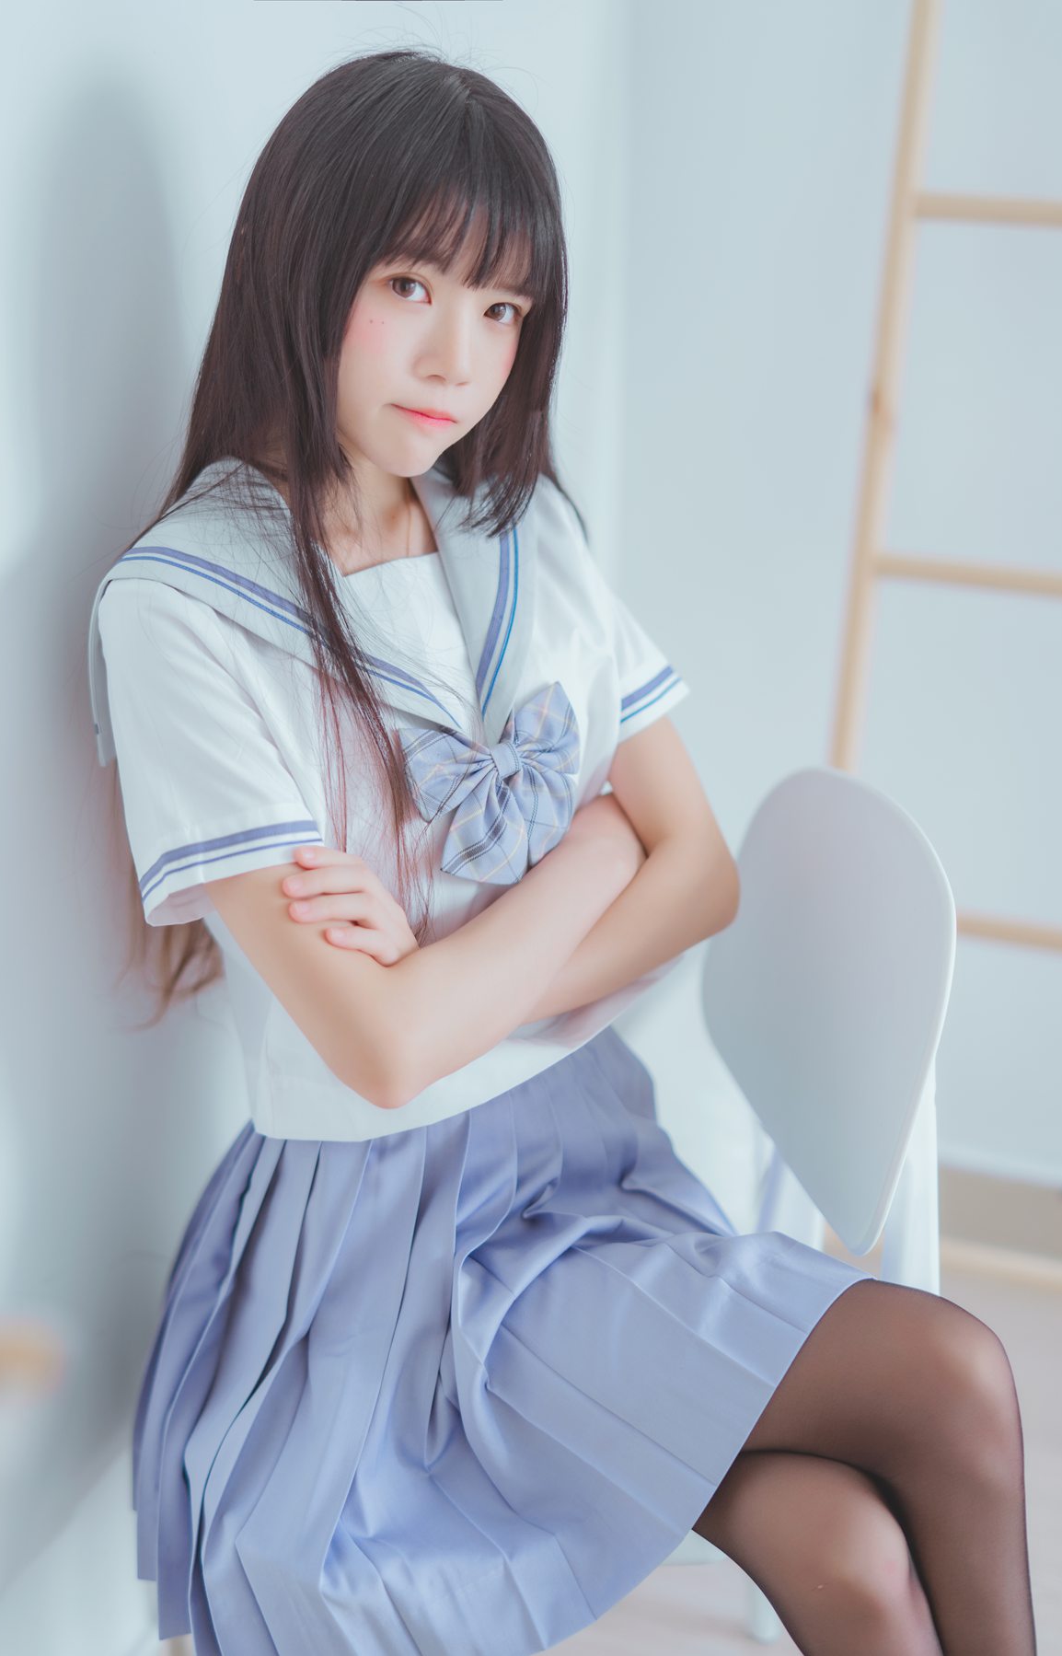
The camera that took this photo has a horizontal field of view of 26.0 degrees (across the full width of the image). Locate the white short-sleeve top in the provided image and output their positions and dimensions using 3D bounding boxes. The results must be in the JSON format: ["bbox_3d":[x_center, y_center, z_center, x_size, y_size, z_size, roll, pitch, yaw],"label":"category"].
[{"bbox_3d":[-0.080,-0.011,1.469,0.440,0.460,0.280,-18,19,-35],"label":"white short-sleeve top"}]

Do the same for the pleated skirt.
[{"bbox_3d":[-0.035,0.343,1.476,0.470,0.410,0.400,18,29,38],"label":"pleated skirt"}]

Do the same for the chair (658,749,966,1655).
[{"bbox_3d":[0.026,0.390,1.658,0.500,0.810,0.430,-7,23,-13],"label":"chair"}]

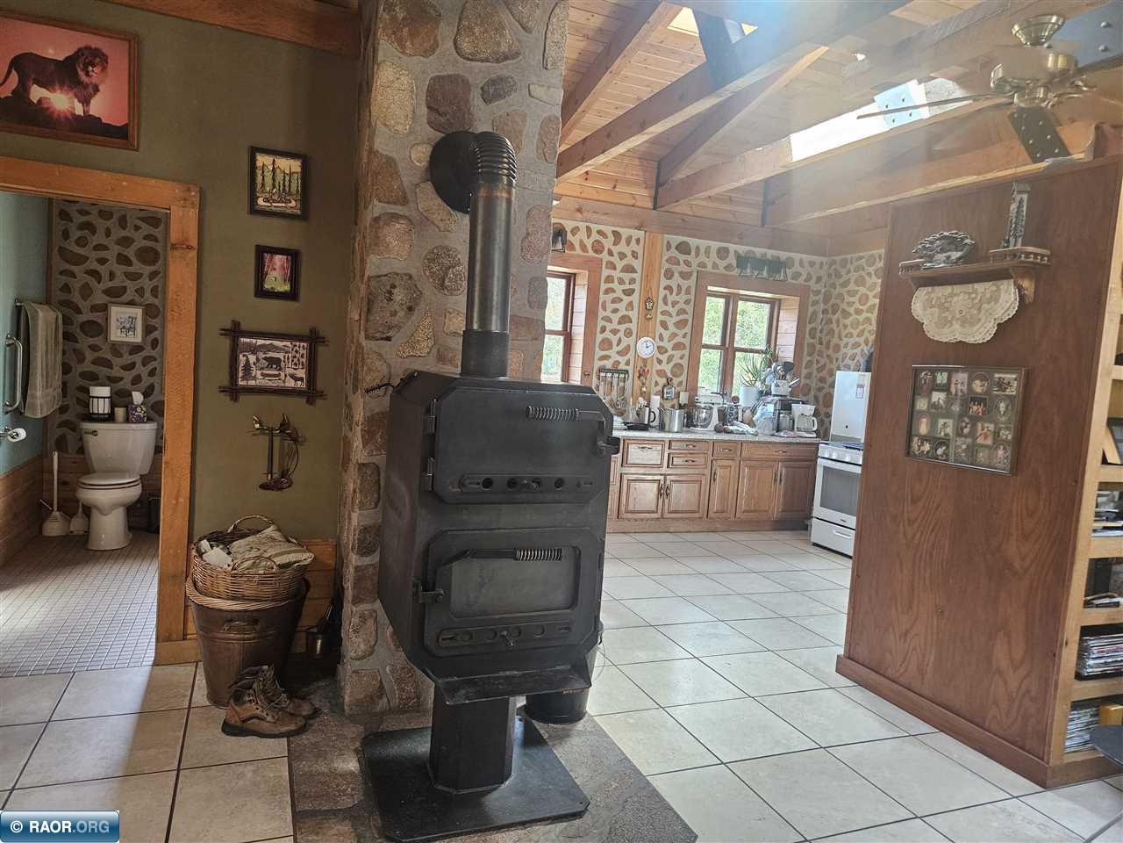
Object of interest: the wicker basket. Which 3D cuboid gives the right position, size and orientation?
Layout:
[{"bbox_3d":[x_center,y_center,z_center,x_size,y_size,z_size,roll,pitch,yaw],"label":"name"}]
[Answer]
[{"bbox_3d":[-1.269,0.564,3.037,0.455,0.220,0.510,2,4,-22],"label":"wicker basket"}]

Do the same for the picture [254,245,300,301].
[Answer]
[{"bbox_3d":[-1.277,-0.666,3.355,0.183,0.227,0.024,2,4,-22],"label":"picture"}]

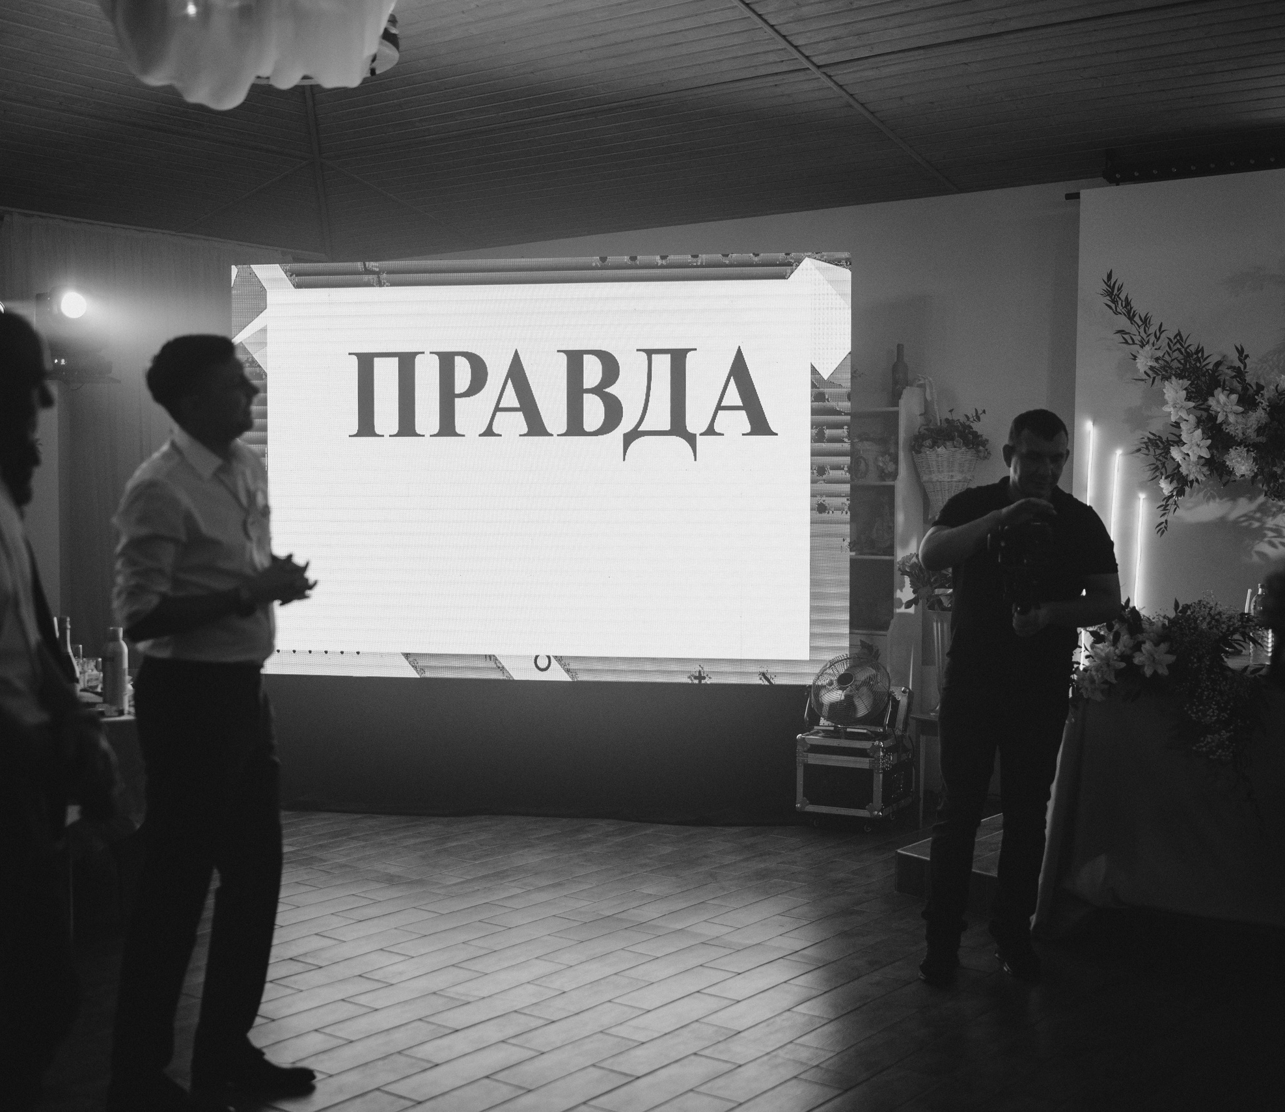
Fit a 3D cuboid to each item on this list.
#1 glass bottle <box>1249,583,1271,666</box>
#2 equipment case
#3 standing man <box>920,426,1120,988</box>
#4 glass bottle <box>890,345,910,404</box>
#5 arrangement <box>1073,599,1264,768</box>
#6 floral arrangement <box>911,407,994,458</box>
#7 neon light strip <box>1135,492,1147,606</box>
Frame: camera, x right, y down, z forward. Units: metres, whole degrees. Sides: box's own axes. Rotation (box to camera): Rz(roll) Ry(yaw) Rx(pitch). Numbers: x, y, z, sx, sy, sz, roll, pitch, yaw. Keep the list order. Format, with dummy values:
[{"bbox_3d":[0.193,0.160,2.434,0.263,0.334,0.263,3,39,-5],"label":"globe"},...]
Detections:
[{"bbox_3d":[2.121,0.235,5.564,0.071,0.285,0.071,1,3,30],"label":"glass bottle"},{"bbox_3d":[0.984,0.918,7.414,0.420,0.600,0.460,1,3,27],"label":"equipment case"},{"bbox_3d":[1.171,0.439,5.052,0.620,1.750,0.480,0,2,9],"label":"standing man"},{"bbox_3d":[1.225,-0.866,7.721,0.076,0.300,0.076,1,3,30],"label":"glass bottle"},{"bbox_3d":[1.745,0.422,5.382,0.560,0.530,0.360,1,3,30],"label":"arrangement"},{"bbox_3d":[1.403,-0.561,7.383,0.350,0.220,0.280,2,3,32],"label":"floral arrangement"},{"bbox_3d":[2.072,0.231,6.765,0.035,1.000,0.030,2,3,33],"label":"neon light strip"}]

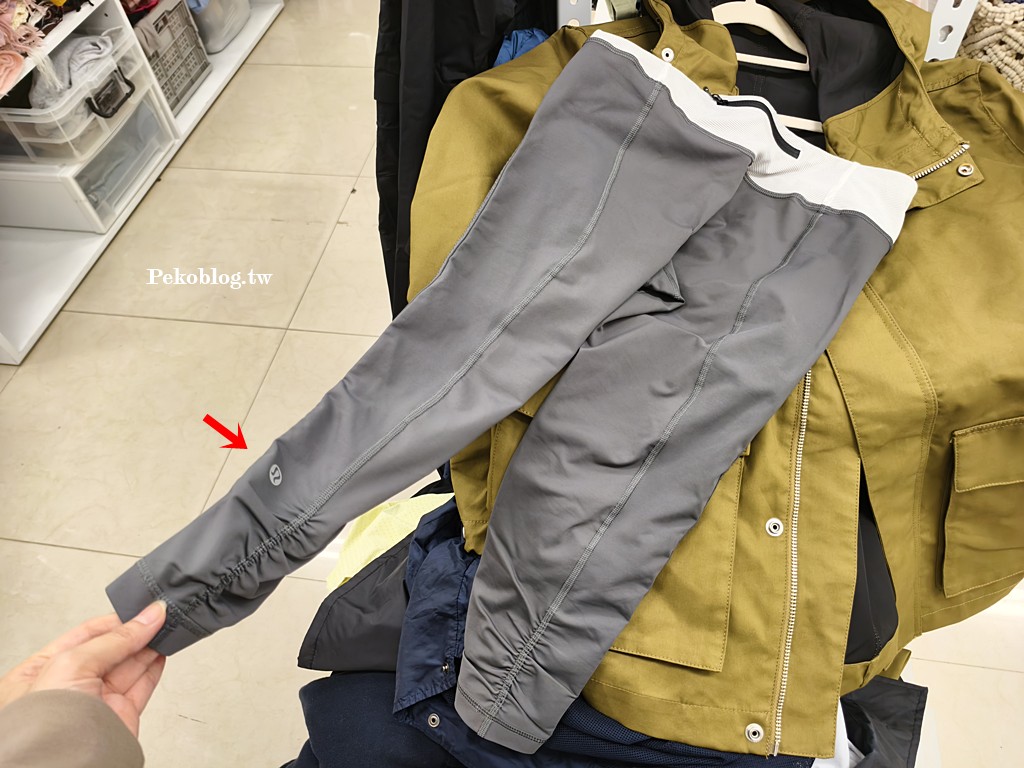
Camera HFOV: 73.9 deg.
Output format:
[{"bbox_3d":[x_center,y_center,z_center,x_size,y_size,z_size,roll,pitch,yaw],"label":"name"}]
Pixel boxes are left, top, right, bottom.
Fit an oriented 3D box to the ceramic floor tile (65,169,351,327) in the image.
[{"bbox_3d":[-0.804,-0.398,1.879,0.600,0.010,0.600,5,54,7],"label":"ceramic floor tile"}]

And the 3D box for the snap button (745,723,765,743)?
[{"bbox_3d":[0.178,0.256,0.500,0.014,0.004,0.014,-1,72,8],"label":"snap button"}]

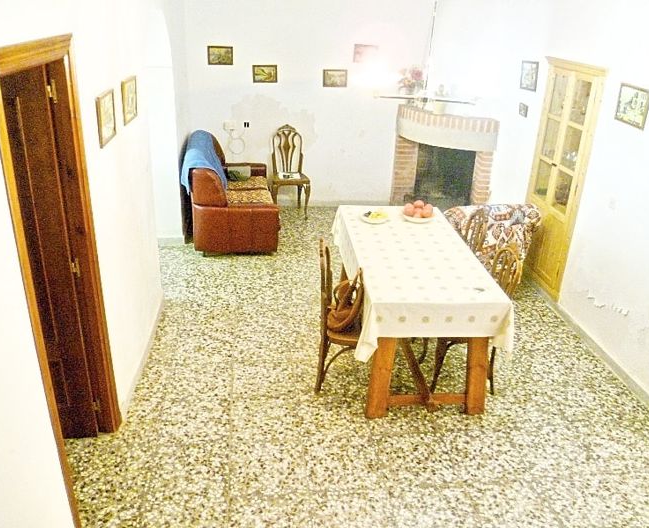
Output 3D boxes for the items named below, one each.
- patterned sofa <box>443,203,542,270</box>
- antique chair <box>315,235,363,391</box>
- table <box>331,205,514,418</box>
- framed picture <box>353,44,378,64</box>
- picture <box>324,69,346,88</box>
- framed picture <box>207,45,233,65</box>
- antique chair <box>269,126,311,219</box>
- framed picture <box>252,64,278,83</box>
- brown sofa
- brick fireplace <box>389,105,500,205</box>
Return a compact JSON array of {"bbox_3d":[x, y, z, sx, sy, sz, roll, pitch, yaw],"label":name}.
[{"bbox_3d":[1.324,-0.258,5.132,0.880,0.820,0.860,0,25,-6],"label":"patterned sofa"},{"bbox_3d":[0.180,0.310,3.639,0.480,0.950,0.430,1,25,-2],"label":"antique chair"},{"bbox_3d":[0.573,0.223,4.071,0.800,0.775,1.660,0,25,-6],"label":"table"},{"bbox_3d":[0.455,-2.290,6.225,0.280,0.185,0.025,0,25,-6],"label":"framed picture"},{"bbox_3d":[0.122,-2.047,6.304,0.275,0.190,0.025,0,25,-6],"label":"picture"},{"bbox_3d":[-1.109,-2.227,6.094,0.265,0.180,0.025,0,25,-6],"label":"framed picture"},{"bbox_3d":[-0.390,-1.032,6.446,0.450,1.000,0.500,-2,25,-8],"label":"antique chair"},{"bbox_3d":[-0.648,-2.071,6.214,0.270,0.180,0.025,0,25,-6],"label":"framed picture"},{"bbox_3d":[-0.961,-0.797,5.943,0.950,0.950,1.360,0,25,-6],"label":"brown sofa"},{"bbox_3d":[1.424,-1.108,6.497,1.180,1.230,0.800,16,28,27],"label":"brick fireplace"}]

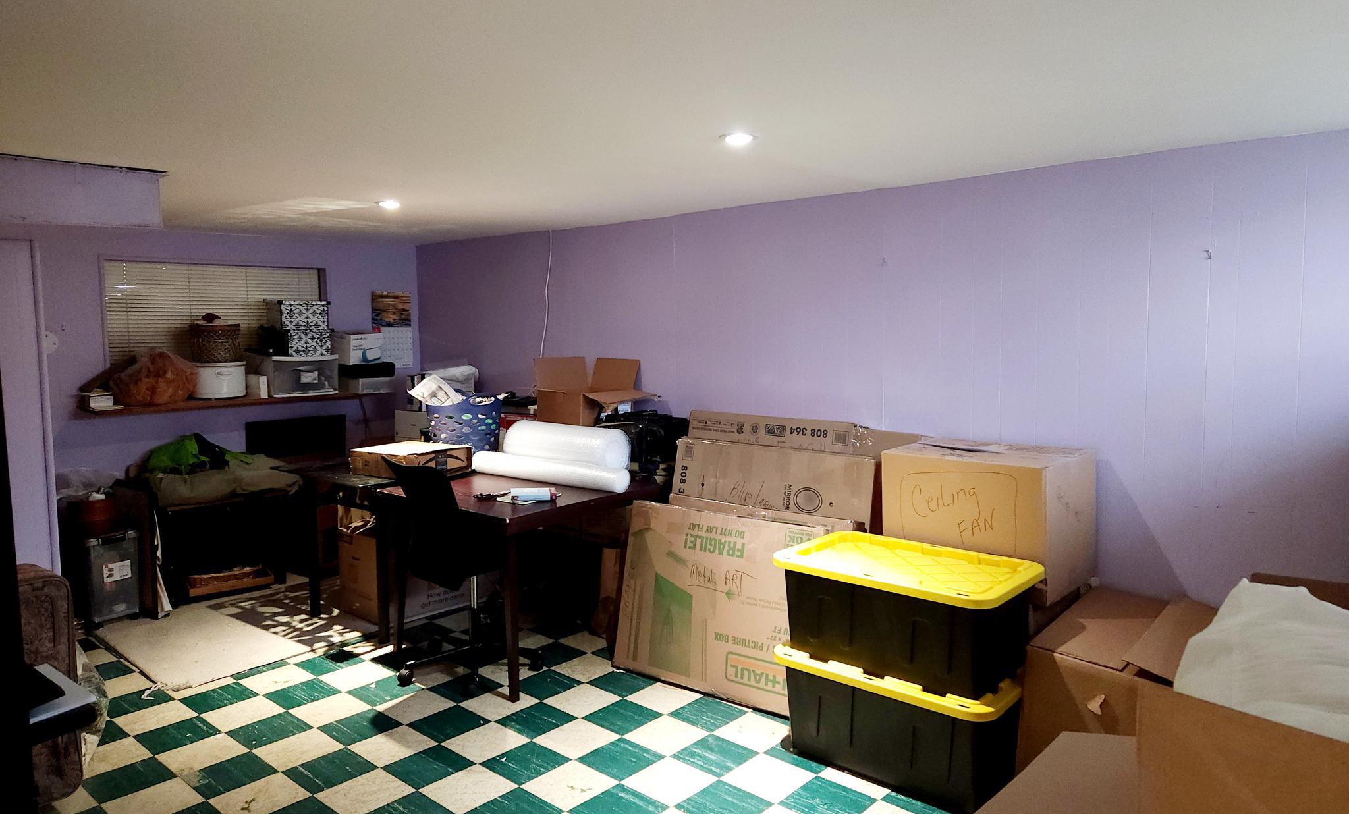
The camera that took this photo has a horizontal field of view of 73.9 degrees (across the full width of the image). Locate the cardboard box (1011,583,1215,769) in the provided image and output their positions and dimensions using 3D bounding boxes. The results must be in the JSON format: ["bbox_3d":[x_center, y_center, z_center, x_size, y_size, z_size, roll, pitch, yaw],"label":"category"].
[{"bbox_3d":[1.503,0.951,2.804,0.710,0.480,0.560,-6,8,-44],"label":"cardboard box"}]

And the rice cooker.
[{"bbox_3d":[-2.585,-0.152,5.095,0.320,0.210,0.310,4,7,42],"label":"rice cooker"}]

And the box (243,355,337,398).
[{"bbox_3d":[-2.291,-0.193,5.380,0.355,0.225,0.390,4,7,42],"label":"box"}]

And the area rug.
[{"bbox_3d":[-2.052,1.083,4.533,1.140,0.012,1.270,4,7,42],"label":"area rug"}]

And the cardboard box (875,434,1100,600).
[{"bbox_3d":[1.133,0.390,3.269,0.617,0.456,0.430,4,8,44],"label":"cardboard box"}]

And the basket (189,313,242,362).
[{"bbox_3d":[-2.613,-0.390,5.103,0.268,0.280,0.268,4,7,42],"label":"basket"}]

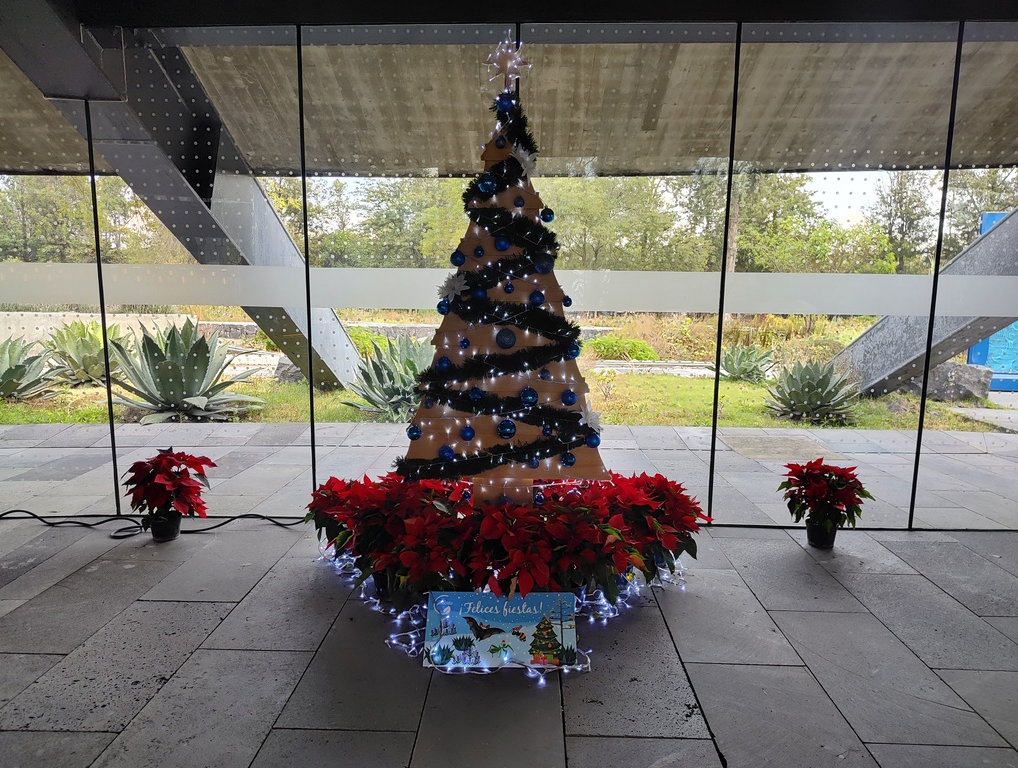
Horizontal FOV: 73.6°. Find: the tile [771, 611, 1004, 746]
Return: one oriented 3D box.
[{"bbox_3d":[1.419,1.131,2.693,0.469,0.020,0.923,1,8,2],"label":"tile"}]

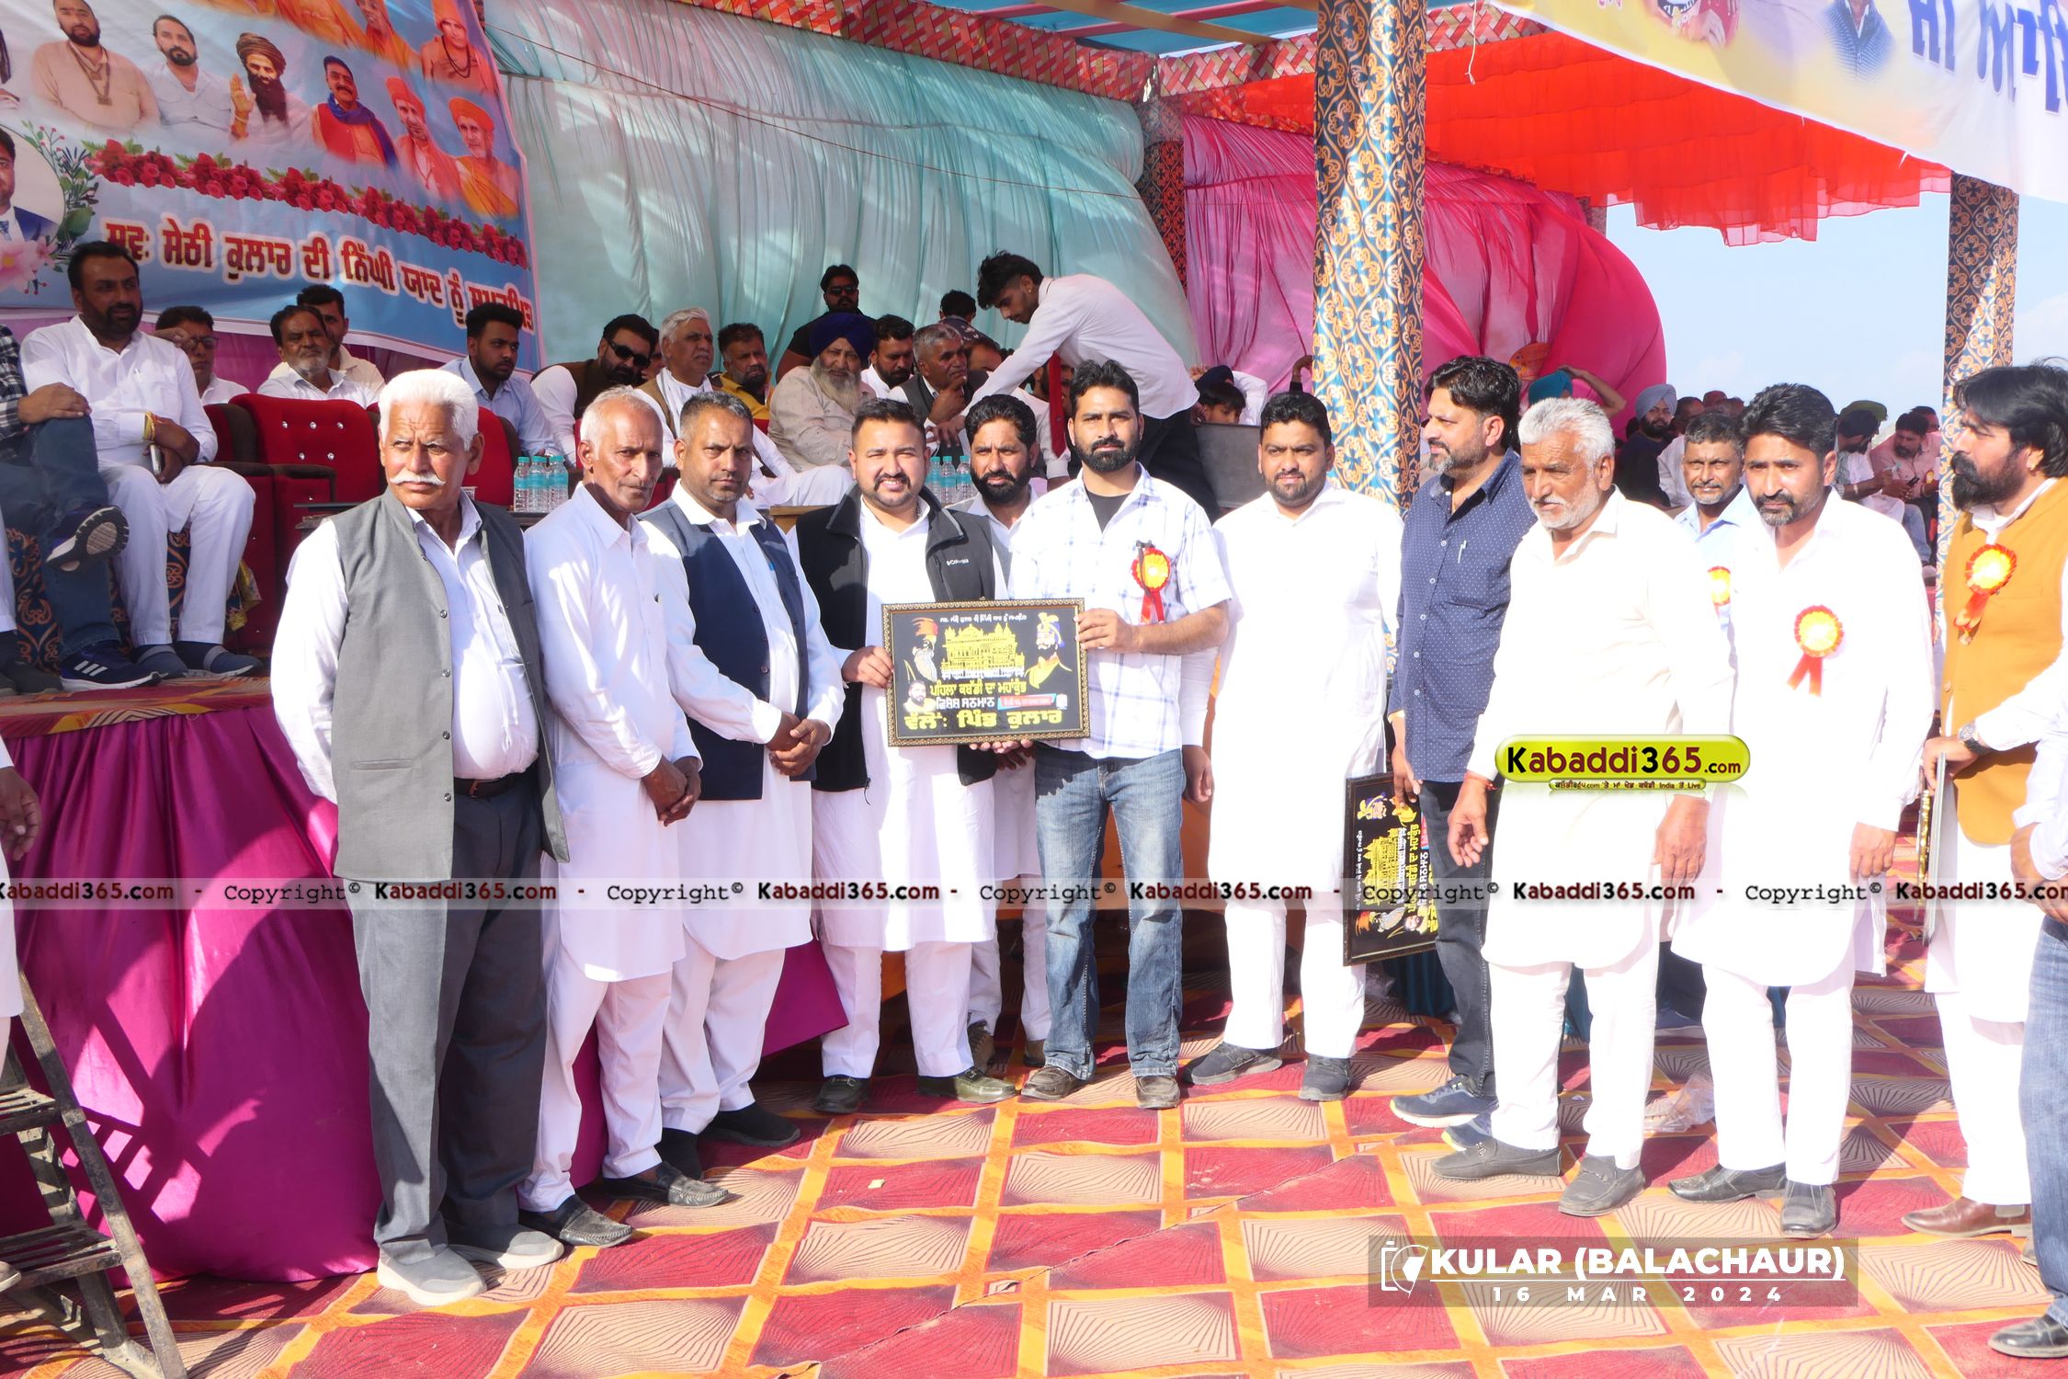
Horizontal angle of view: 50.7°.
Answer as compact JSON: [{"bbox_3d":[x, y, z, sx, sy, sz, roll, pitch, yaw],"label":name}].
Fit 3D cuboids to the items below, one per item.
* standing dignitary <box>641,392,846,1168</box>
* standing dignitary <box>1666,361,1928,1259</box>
[{"bbox_3d":[-0.670,0.190,5.000,0.560,1.740,0.420,-4,7,-35],"label":"standing dignitary"},{"bbox_3d":[1.600,0.237,4.562,0.560,1.730,0.400,4,6,33],"label":"standing dignitary"}]

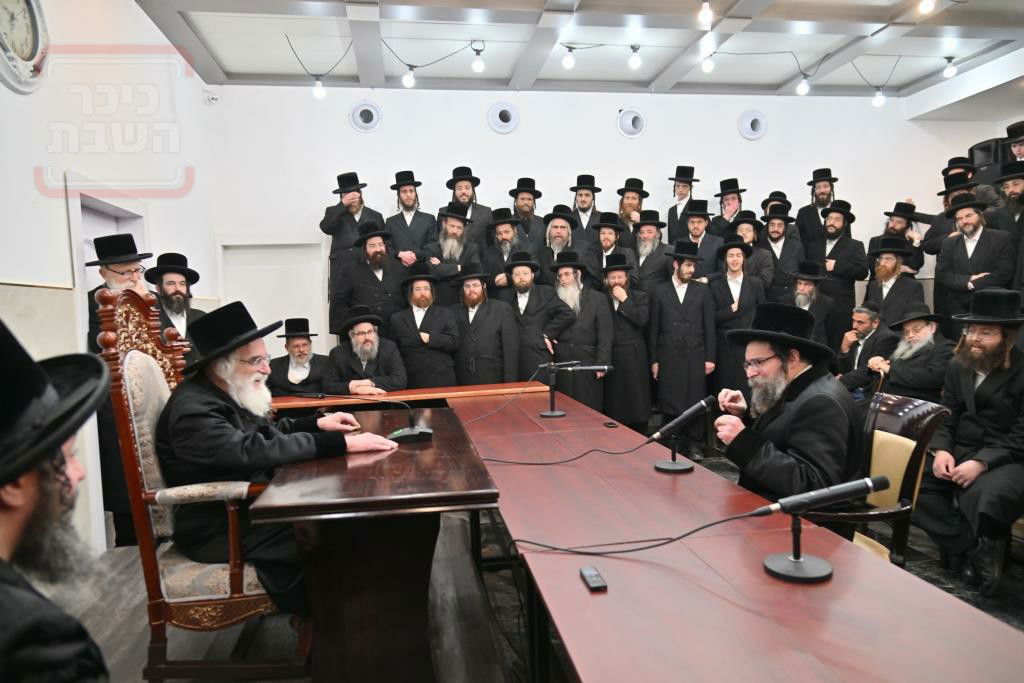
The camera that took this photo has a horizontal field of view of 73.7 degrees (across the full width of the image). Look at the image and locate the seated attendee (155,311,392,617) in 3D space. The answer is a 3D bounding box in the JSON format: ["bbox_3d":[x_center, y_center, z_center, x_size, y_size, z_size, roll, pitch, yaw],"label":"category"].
[{"bbox_3d":[-0.970,0.542,2.739,0.930,1.390,0.640,-2,3,-6],"label":"seated attendee"}]

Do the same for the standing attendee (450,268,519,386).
[{"bbox_3d":[-0.205,0.220,5.790,0.560,1.673,0.420,-1,3,16],"label":"standing attendee"}]

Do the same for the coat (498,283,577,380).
[{"bbox_3d":[0.198,0.114,5.750,0.620,1.200,0.420,-1,3,12],"label":"coat"}]

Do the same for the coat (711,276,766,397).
[{"bbox_3d":[2.110,-0.020,6.330,0.520,1.180,0.330,-1,3,22],"label":"coat"}]

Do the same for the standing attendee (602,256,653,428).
[{"bbox_3d":[0.990,0.124,5.850,0.480,1.760,0.400,-1,3,19],"label":"standing attendee"}]

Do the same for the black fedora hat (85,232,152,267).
[{"bbox_3d":[-2.268,-0.527,3.930,0.370,0.155,0.325,-7,10,18],"label":"black fedora hat"}]

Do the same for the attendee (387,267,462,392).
[{"bbox_3d":[-0.720,0.207,5.893,0.600,1.720,0.400,-2,3,-3],"label":"attendee"}]

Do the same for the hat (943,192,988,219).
[{"bbox_3d":[4.194,-1.250,6.300,0.370,0.150,0.340,-7,-1,-42],"label":"hat"}]

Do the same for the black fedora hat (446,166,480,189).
[{"bbox_3d":[-0.490,-1.657,6.900,0.340,0.150,0.360,-7,-5,-4],"label":"black fedora hat"}]

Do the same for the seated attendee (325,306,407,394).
[{"bbox_3d":[-1.057,0.432,5.104,0.620,1.371,0.750,-3,3,-14],"label":"seated attendee"}]

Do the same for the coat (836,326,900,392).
[{"bbox_3d":[2.465,0.145,4.720,0.480,0.600,0.540,-4,4,-42],"label":"coat"}]

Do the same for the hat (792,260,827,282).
[{"bbox_3d":[2.658,-0.625,6.100,0.340,0.150,0.370,0,3,37],"label":"hat"}]

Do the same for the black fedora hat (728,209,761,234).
[{"bbox_3d":[2.198,-1.130,6.400,0.310,0.150,0.350,0,-6,30],"label":"black fedora hat"}]

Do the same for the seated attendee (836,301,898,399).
[{"bbox_3d":[2.427,0.379,4.714,0.750,1.291,0.540,-4,4,-42],"label":"seated attendee"}]

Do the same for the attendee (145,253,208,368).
[{"bbox_3d":[-2.057,0.312,4.250,0.550,1.725,0.380,-4,3,-37],"label":"attendee"}]

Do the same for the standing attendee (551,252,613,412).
[{"bbox_3d":[0.605,0.118,6.043,0.560,1.802,0.450,0,3,30],"label":"standing attendee"}]

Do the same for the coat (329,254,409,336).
[{"bbox_3d":[-1.285,-0.195,6.279,0.640,1.150,0.400,-3,3,-23],"label":"coat"}]

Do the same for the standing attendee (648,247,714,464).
[{"bbox_3d":[1.453,0.067,5.800,0.560,1.850,0.360,-1,3,14],"label":"standing attendee"}]

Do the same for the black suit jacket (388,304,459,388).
[{"bbox_3d":[-0.724,0.222,5.650,0.600,1.090,0.400,-2,3,-3],"label":"black suit jacket"}]

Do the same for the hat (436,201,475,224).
[{"bbox_3d":[-0.525,-1.200,6.350,0.340,0.150,0.360,13,2,-7],"label":"hat"}]

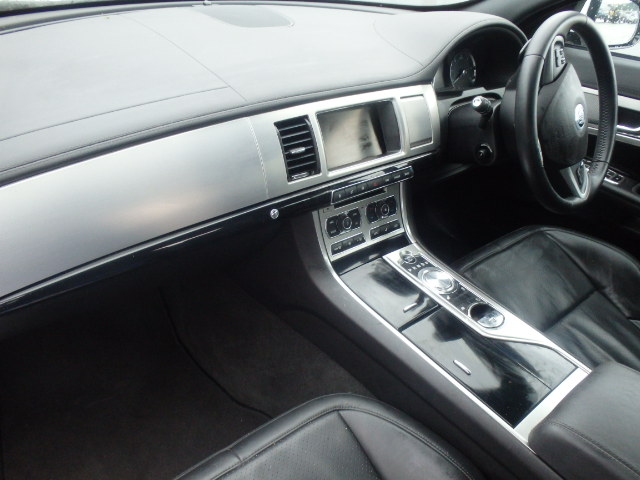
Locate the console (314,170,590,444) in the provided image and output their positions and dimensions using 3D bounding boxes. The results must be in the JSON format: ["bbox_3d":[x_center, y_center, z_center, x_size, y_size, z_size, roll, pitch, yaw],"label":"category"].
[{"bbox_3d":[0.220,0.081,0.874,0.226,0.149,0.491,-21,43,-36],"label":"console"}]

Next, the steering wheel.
[{"bbox_3d":[0.475,-0.244,1.023,0.380,0.380,0.100,-21,18,-37],"label":"steering wheel"}]

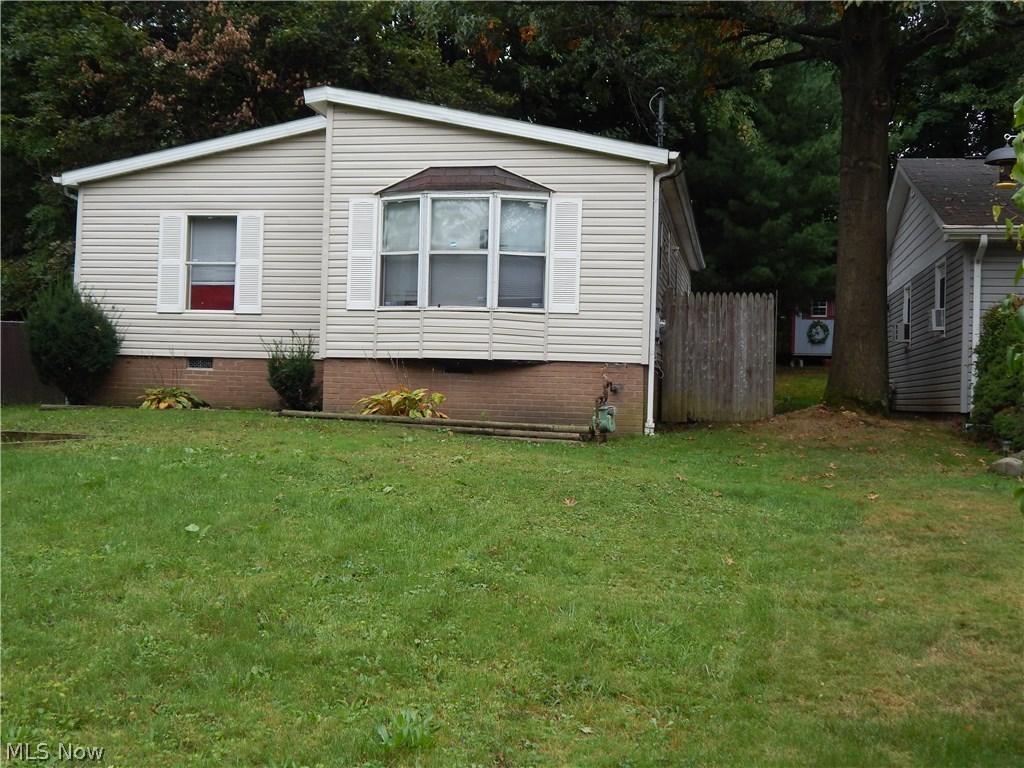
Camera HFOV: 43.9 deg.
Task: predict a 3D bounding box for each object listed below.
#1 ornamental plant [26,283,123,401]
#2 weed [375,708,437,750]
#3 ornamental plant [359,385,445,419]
[{"bbox_3d":[-5.935,-0.550,17.200,1.227,1.617,1.227,2,-1,12],"label":"ornamental plant"},{"bbox_3d":[-0.377,1.221,4.500,0.216,0.112,0.194,2,-1,0],"label":"weed"},{"bbox_3d":[-1.308,0.208,15.200,1.108,0.372,0.942,2,-1,12],"label":"ornamental plant"}]

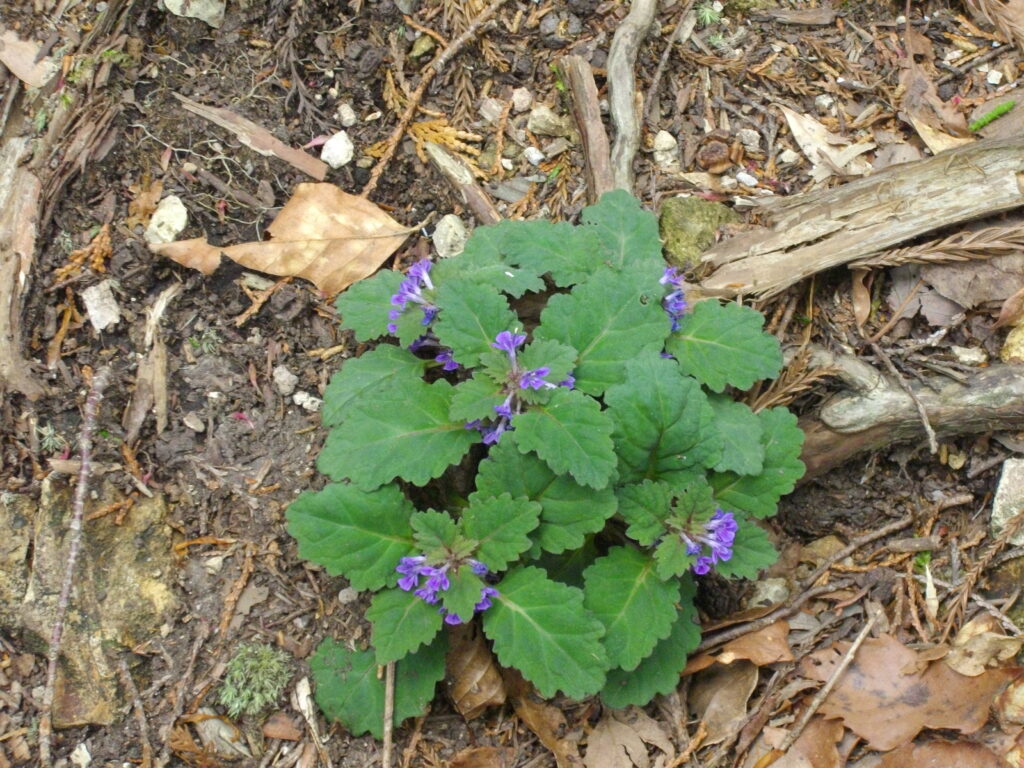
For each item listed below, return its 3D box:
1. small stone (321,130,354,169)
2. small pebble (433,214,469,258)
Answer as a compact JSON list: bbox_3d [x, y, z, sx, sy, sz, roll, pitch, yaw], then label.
[{"bbox_3d":[-0.071,-0.095,1.120,0.013,0.009,0.016,0,56,0],"label":"small stone"},{"bbox_3d":[-0.020,-0.049,0.921,0.011,0.009,0.016,9,63,5],"label":"small pebble"}]

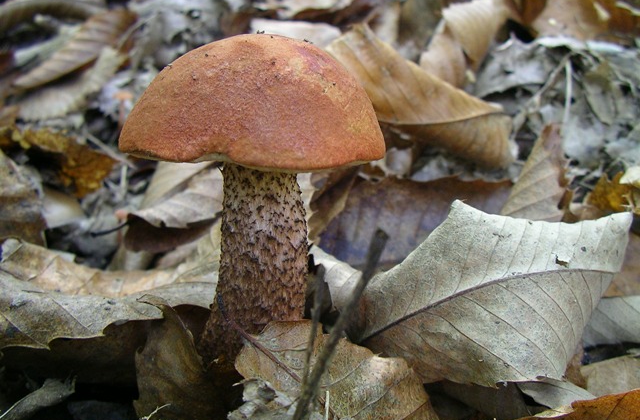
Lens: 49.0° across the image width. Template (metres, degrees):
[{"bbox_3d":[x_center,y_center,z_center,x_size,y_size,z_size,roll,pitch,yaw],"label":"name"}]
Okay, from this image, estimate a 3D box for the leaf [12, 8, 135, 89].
[{"bbox_3d":[-0.164,-0.112,0.487,0.039,0.020,0.125,22,43,16],"label":"leaf"}]

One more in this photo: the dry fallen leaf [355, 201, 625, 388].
[{"bbox_3d":[0.066,0.026,0.250,0.111,0.025,0.083,3,44,-3],"label":"dry fallen leaf"}]

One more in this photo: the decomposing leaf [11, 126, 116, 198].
[{"bbox_3d":[-0.132,-0.025,0.355,0.063,0.015,0.038,17,46,17],"label":"decomposing leaf"}]

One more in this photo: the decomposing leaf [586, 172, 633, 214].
[{"bbox_3d":[0.140,-0.009,0.345,0.029,0.010,0.036,0,41,0],"label":"decomposing leaf"}]

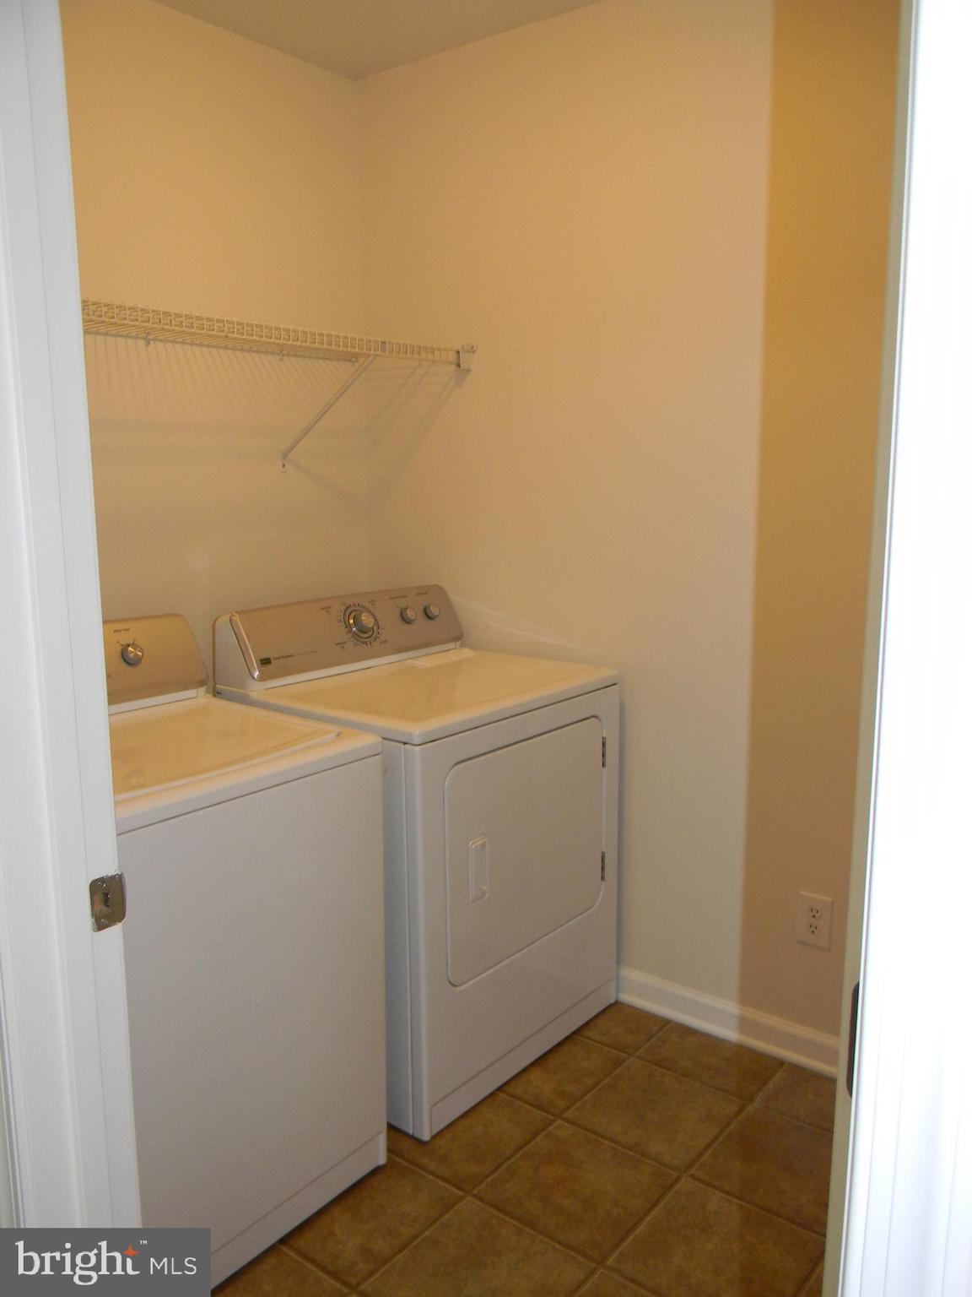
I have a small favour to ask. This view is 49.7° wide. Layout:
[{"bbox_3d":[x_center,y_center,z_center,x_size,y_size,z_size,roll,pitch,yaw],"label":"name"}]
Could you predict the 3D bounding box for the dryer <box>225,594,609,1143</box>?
[{"bbox_3d":[-0.157,0.430,2.601,0.673,1.075,0.730,8,13,39],"label":"dryer"}]

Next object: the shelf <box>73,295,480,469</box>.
[{"bbox_3d":[-0.706,-0.552,2.290,0.399,0.307,1.638,7,13,38],"label":"shelf"}]

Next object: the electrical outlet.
[{"bbox_3d":[0.747,0.621,2.386,0.073,0.117,0.009,7,13,38],"label":"electrical outlet"}]

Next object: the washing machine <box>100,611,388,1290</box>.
[{"bbox_3d":[-0.670,0.537,2.002,0.668,1.085,0.683,8,13,39],"label":"washing machine"}]

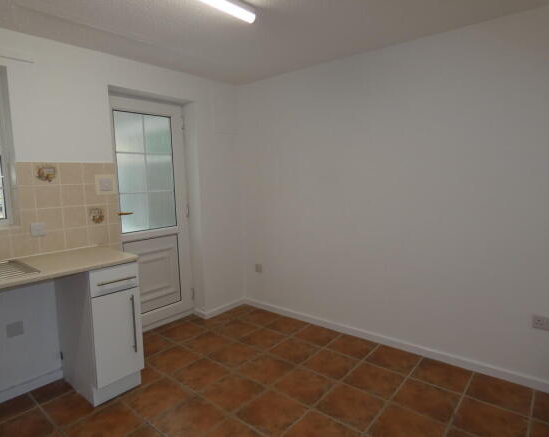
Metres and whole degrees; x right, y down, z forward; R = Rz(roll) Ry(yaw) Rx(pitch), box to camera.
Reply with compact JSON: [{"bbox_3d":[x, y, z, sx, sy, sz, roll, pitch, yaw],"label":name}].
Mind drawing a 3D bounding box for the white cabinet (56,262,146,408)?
[{"bbox_3d":[-1.193,0.718,2.313,0.583,0.862,0.302,3,8,40],"label":"white cabinet"}]

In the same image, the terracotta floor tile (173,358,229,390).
[{"bbox_3d":[-0.529,1.120,2.419,0.327,0.010,0.327,3,7,40],"label":"terracotta floor tile"}]

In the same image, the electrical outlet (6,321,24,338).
[{"bbox_3d":[-1.670,0.716,2.171,0.012,0.087,0.087,3,7,40],"label":"electrical outlet"}]

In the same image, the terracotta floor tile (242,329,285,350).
[{"bbox_3d":[-0.093,1.049,2.942,0.318,0.012,0.318,3,8,40],"label":"terracotta floor tile"}]

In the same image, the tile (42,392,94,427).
[{"bbox_3d":[-1.225,1.163,2.117,0.326,0.010,0.326,3,8,40],"label":"tile"}]

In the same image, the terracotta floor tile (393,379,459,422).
[{"bbox_3d":[0.925,1.099,2.050,0.326,0.010,0.326,3,8,40],"label":"terracotta floor tile"}]

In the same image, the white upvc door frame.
[{"bbox_3d":[-1.178,-0.011,3.159,0.070,2.130,0.850,3,7,40],"label":"white upvc door frame"}]

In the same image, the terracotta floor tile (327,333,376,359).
[{"bbox_3d":[0.629,1.039,2.738,0.326,0.010,0.326,3,8,40],"label":"terracotta floor tile"}]

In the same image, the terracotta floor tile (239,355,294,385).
[{"bbox_3d":[-0.057,1.101,2.467,0.318,0.012,0.318,3,8,40],"label":"terracotta floor tile"}]

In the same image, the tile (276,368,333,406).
[{"bbox_3d":[0.200,1.116,2.249,0.318,0.012,0.318,3,8,40],"label":"tile"}]

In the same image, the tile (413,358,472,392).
[{"bbox_3d":[1.142,1.066,2.304,0.326,0.010,0.326,3,8,40],"label":"tile"}]

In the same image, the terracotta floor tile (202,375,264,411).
[{"bbox_3d":[-0.277,1.137,2.209,0.318,0.012,0.318,3,8,40],"label":"terracotta floor tile"}]

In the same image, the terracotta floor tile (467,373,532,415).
[{"bbox_3d":[1.406,1.095,2.109,0.327,0.010,0.327,3,7,40],"label":"terracotta floor tile"}]

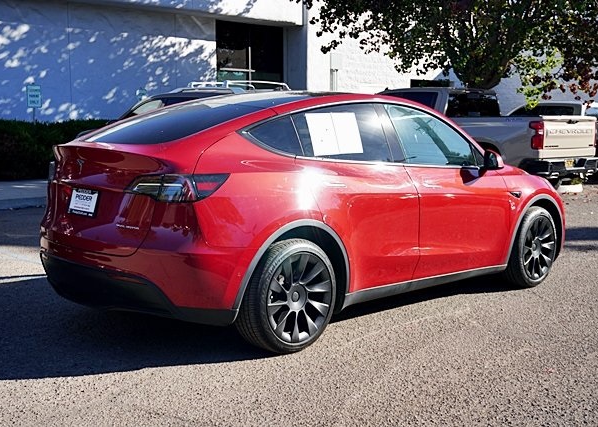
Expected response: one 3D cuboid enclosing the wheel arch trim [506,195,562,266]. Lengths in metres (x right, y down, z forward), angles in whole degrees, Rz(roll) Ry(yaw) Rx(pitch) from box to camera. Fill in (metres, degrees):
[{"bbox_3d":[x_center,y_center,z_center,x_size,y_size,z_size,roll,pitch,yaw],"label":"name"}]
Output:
[{"bbox_3d":[2.018,0.112,6.546,0.970,0.550,0.100,-6,10,-44],"label":"wheel arch trim"}]

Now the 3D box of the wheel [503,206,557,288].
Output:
[{"bbox_3d":[1.991,0.282,6.677,0.700,0.700,0.250,-6,10,-44],"label":"wheel"}]

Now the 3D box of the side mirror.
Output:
[{"bbox_3d":[1.502,-0.414,5.901,0.160,0.160,0.210,-6,10,-44],"label":"side mirror"}]

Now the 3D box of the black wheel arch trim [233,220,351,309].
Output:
[{"bbox_3d":[-0.031,0.292,4.537,0.940,0.520,0.100,-6,10,-44],"label":"black wheel arch trim"}]

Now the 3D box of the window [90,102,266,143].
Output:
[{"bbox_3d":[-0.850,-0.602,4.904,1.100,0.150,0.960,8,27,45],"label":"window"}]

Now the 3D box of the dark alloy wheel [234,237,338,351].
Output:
[{"bbox_3d":[-0.073,0.488,4.664,0.700,0.700,0.250,-6,10,-44],"label":"dark alloy wheel"}]

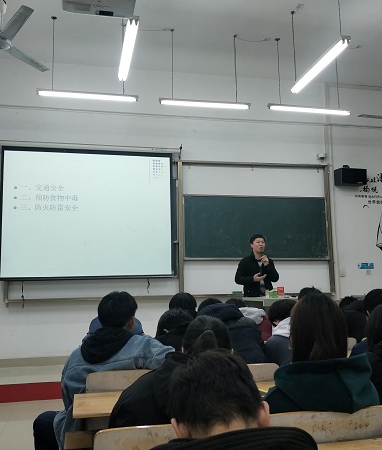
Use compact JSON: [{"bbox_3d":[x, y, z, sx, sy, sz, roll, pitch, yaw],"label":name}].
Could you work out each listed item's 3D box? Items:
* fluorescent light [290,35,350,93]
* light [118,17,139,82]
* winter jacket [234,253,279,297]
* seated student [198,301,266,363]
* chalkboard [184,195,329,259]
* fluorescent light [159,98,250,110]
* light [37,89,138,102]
[{"bbox_3d":[1.437,-1.765,4.899,0.100,0.075,1.230,1,-8,-12],"label":"fluorescent light"},{"bbox_3d":[-0.654,-1.782,4.497,0.105,0.075,1.230,1,-8,-12],"label":"light"},{"bbox_3d":[0.908,0.688,5.938,0.580,0.680,0.350,1,-8,-16],"label":"winter jacket"},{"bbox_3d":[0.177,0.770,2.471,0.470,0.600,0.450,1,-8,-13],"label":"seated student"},{"bbox_3d":[1.129,0.040,7.170,2.545,1.049,0.060,1,-8,-13],"label":"chalkboard"},{"bbox_3d":[0.201,-1.616,5.790,1.230,0.070,0.095,1,-8,-12],"label":"fluorescent light"},{"bbox_3d":[-1.278,-1.603,5.416,1.228,0.070,0.090,1,-8,-13],"label":"light"}]

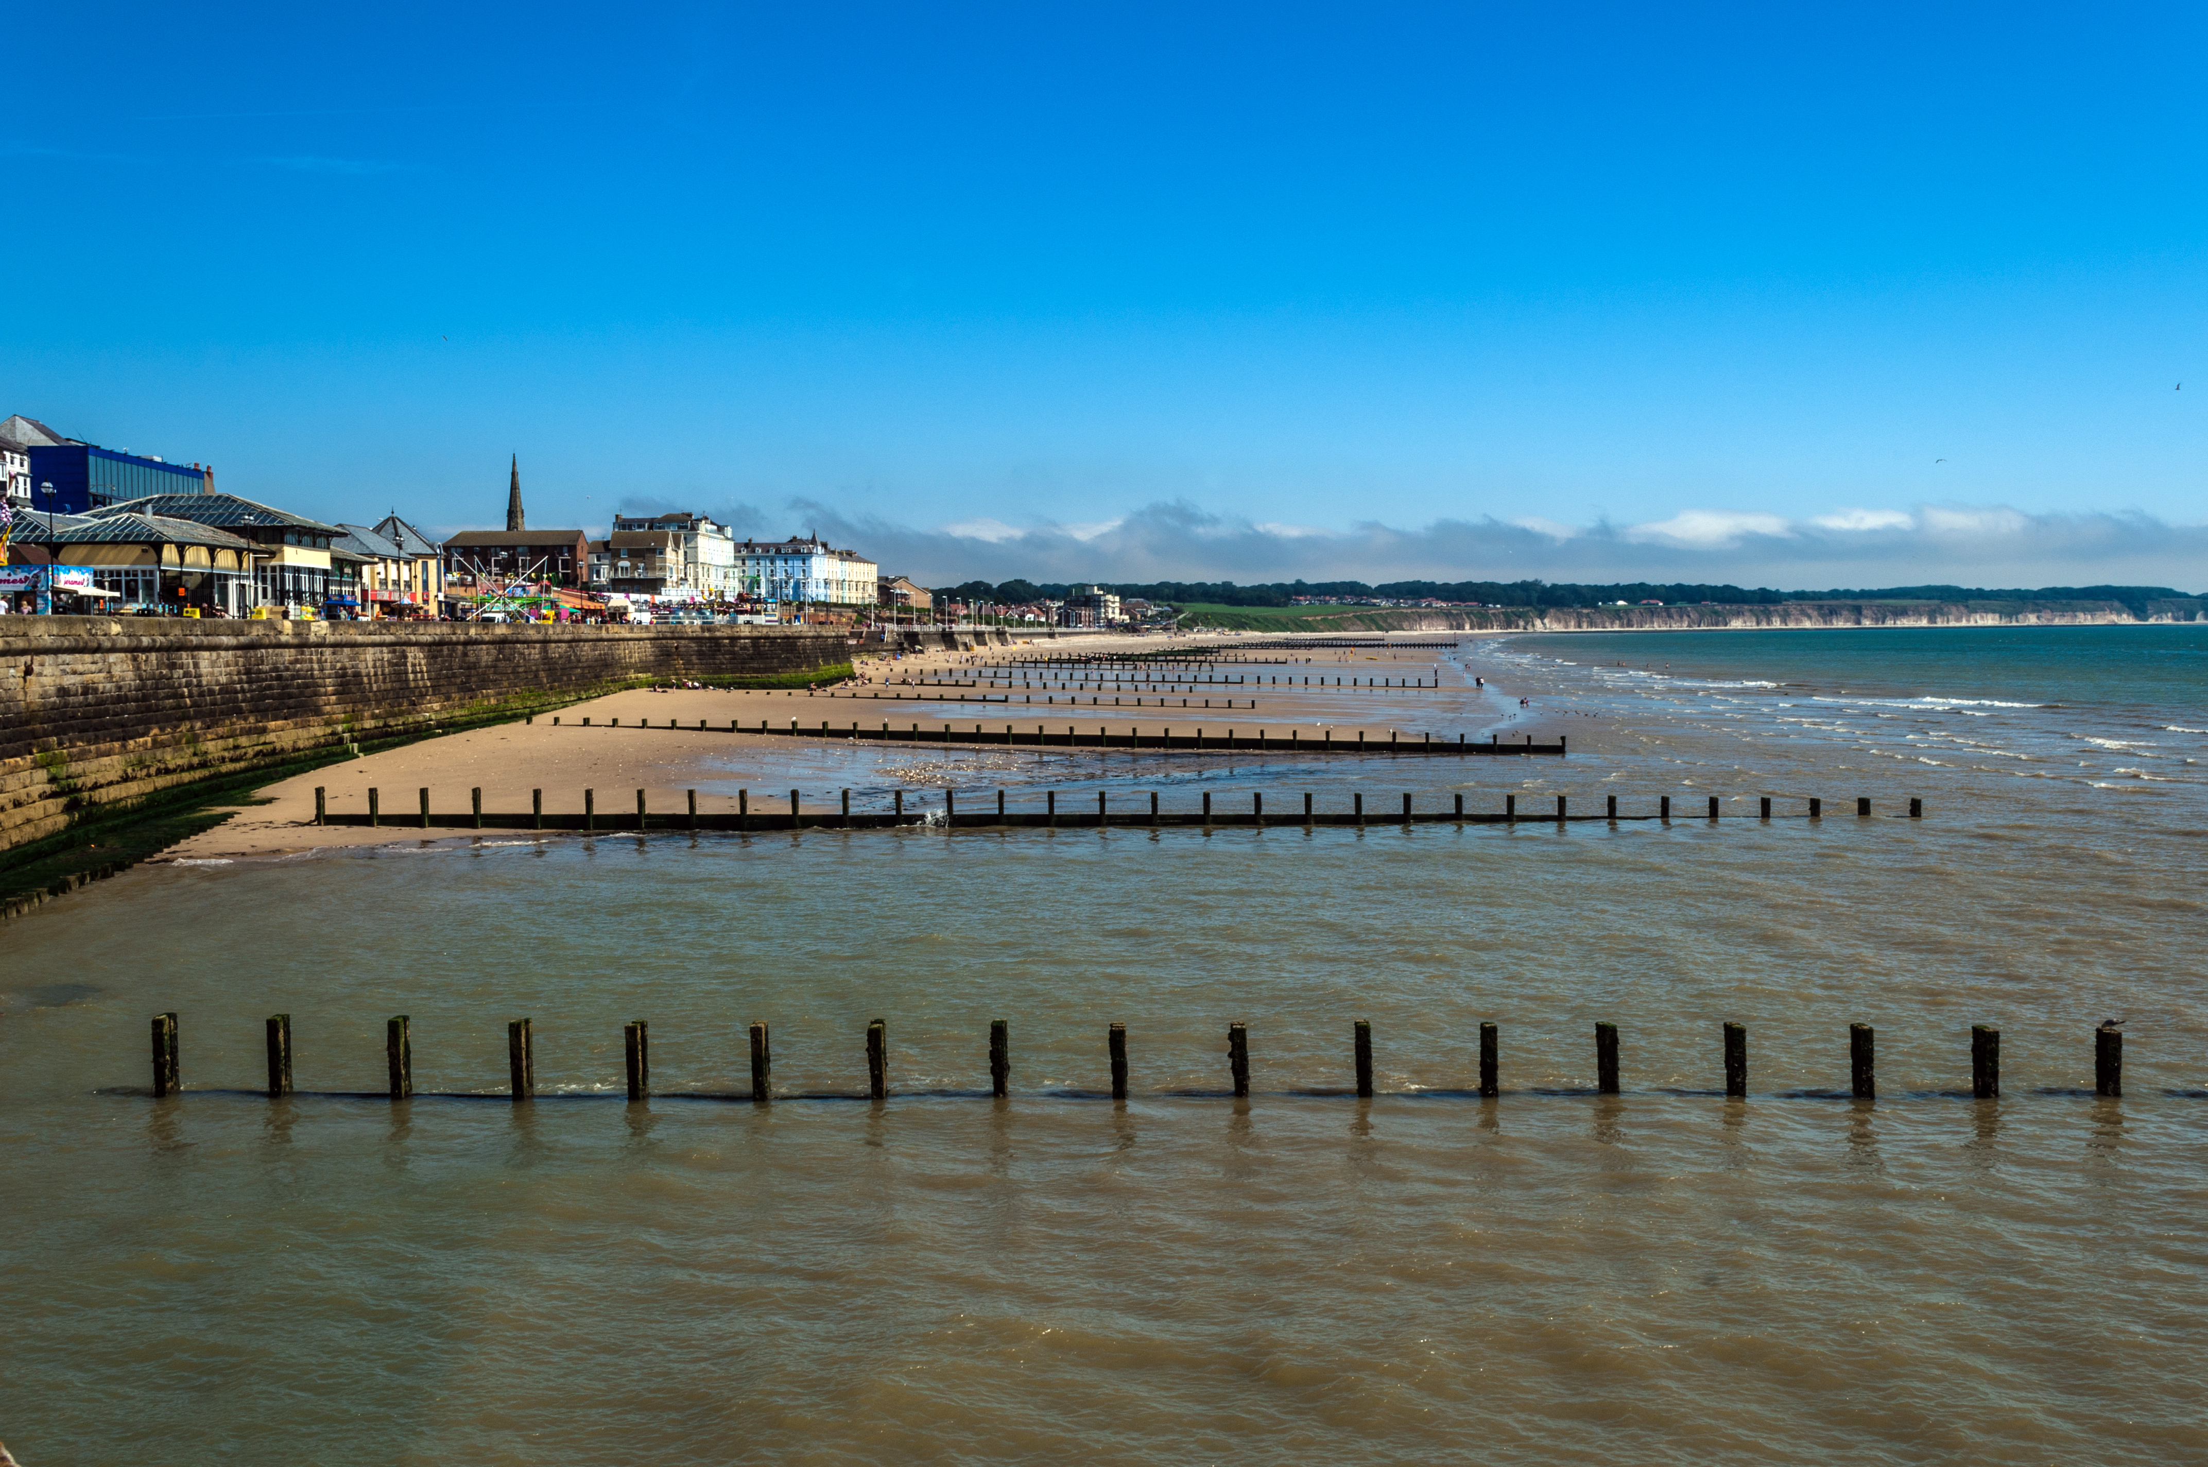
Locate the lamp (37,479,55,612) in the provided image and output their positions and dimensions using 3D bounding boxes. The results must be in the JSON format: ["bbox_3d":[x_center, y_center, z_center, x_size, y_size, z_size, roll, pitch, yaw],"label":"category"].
[{"bbox_3d":[-42.746,-7.074,97.000,0.600,6.400,0.600,0,2,0],"label":"lamp"}]

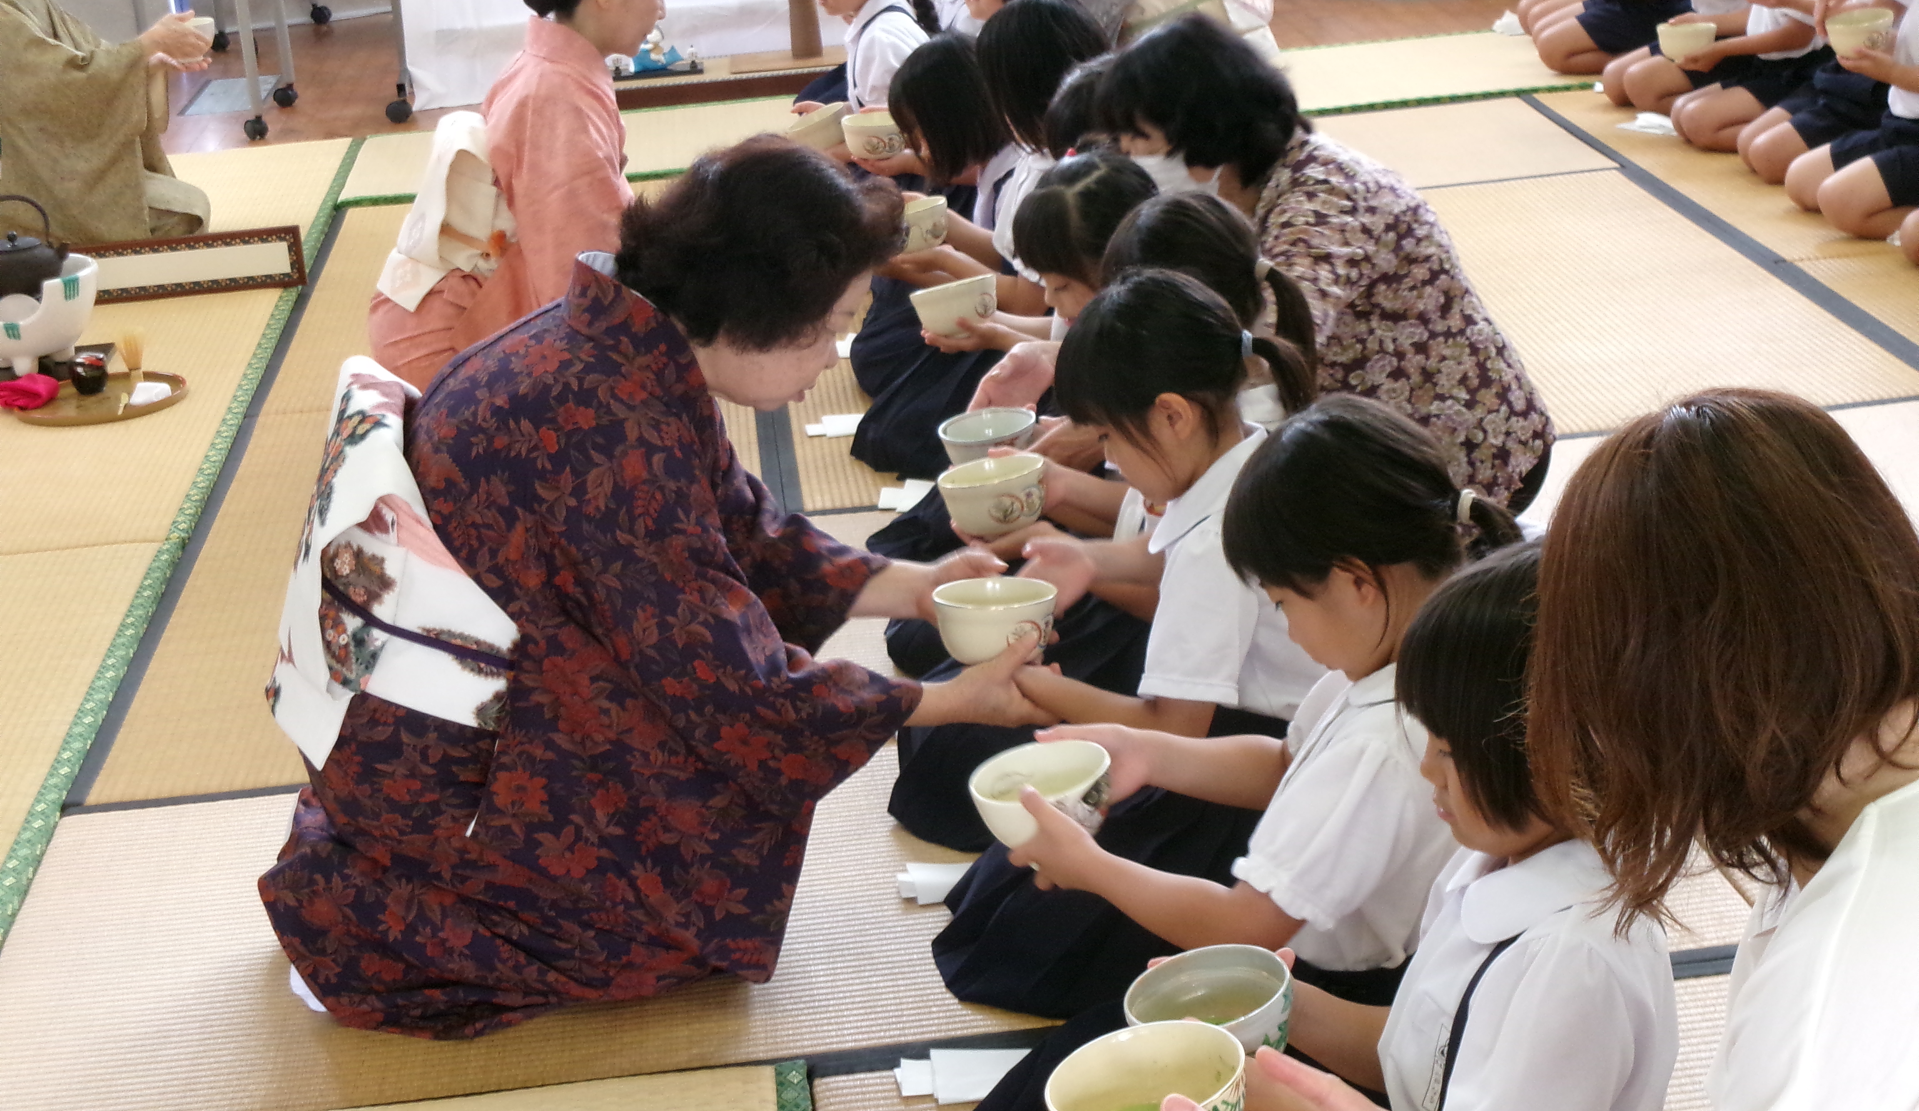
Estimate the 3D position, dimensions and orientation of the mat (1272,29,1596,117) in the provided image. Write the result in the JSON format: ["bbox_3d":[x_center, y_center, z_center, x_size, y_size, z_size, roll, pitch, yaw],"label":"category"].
[{"bbox_3d":[1.229,-1.172,8.581,1.820,0.045,0.950,-6,16,-3],"label":"mat"}]

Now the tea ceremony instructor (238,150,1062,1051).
[{"bbox_3d":[-0.343,-0.023,3.686,0.850,0.810,0.540,-9,17,-13],"label":"tea ceremony instructor"}]

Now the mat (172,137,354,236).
[{"bbox_3d":[-1.843,-0.737,7.999,0.920,0.045,1.860,-6,16,-3],"label":"mat"}]

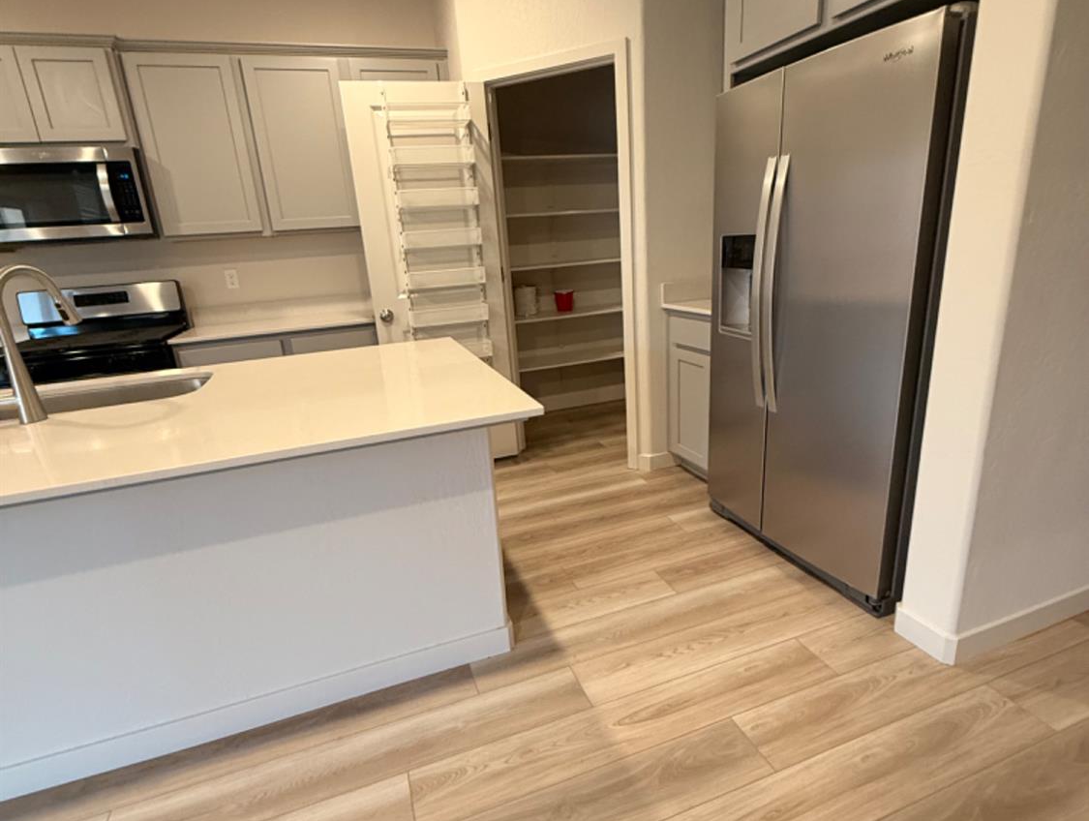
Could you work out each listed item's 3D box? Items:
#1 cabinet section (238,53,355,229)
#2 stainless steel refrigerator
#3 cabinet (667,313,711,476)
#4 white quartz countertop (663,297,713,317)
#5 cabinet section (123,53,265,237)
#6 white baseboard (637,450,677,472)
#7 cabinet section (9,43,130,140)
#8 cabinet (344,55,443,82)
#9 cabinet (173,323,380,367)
[{"bbox_3d":[-1.335,-1.465,3.326,0.520,0.862,0.330,-9,17,-18],"label":"cabinet section"},{"bbox_3d":[1.183,-0.300,2.168,0.790,1.757,0.910,-9,17,-18],"label":"stainless steel refrigerator"},{"bbox_3d":[1.031,-0.089,3.022,0.625,0.885,0.510,-9,17,-18],"label":"cabinet"},{"bbox_3d":[0.996,-0.526,2.890,0.645,0.029,0.510,-9,17,-18],"label":"white quartz countertop"},{"bbox_3d":[-1.840,-1.387,3.163,0.502,0.860,0.330,-9,17,-18],"label":"cabinet section"},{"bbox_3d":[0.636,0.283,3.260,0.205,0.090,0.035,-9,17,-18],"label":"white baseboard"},{"bbox_3d":[-2.259,-1.512,2.904,0.369,0.415,0.360,-9,17,-18],"label":"cabinet section"},{"bbox_3d":[-0.821,-1.526,3.403,0.547,0.913,0.330,-9,17,-18],"label":"cabinet"},{"bbox_3d":[-1.412,-0.043,3.427,1.025,0.885,0.620,-9,17,-18],"label":"cabinet"}]

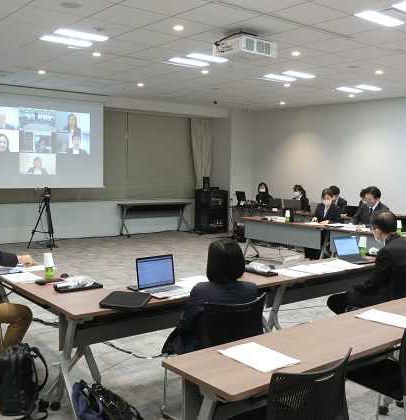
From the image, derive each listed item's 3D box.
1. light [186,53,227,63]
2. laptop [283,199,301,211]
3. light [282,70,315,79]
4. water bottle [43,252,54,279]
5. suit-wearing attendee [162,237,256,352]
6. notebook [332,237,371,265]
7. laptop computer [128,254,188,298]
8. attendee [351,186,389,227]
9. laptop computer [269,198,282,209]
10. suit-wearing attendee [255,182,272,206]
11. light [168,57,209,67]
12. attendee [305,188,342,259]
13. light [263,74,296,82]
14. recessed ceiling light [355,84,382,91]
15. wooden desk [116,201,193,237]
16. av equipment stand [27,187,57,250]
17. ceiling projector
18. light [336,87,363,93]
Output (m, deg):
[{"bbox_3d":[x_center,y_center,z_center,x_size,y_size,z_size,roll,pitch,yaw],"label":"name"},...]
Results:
[{"bbox_3d":[0.078,-2.051,7.397,0.615,0.060,0.185,-2,5,-39],"label":"light"},{"bbox_3d":[1.879,-0.074,11.204,0.385,0.225,0.290,4,5,37],"label":"laptop"},{"bbox_3d":[1.510,-2.106,8.539,0.615,0.060,0.185,-2,5,-39],"label":"light"},{"bbox_3d":[-1.135,0.415,4.054,0.073,0.190,0.073,-3,5,-40],"label":"water bottle"},{"bbox_3d":[0.025,0.714,3.252,0.510,1.140,0.700,-3,5,-40],"label":"suit-wearing attendee"},{"bbox_3d":[1.425,0.374,5.116,0.325,0.205,0.295,-1,5,-30],"label":"notebook"},{"bbox_3d":[-0.244,0.440,3.659,0.305,0.224,0.255,-3,5,-40],"label":"laptop computer"},{"bbox_3d":[2.497,0.327,8.088,0.680,1.320,0.510,-2,5,-39],"label":"attendee"},{"bbox_3d":[1.590,-0.117,11.818,0.260,0.215,0.330,-3,5,-40],"label":"laptop computer"},{"bbox_3d":[1.397,0.004,12.685,0.470,1.250,0.680,4,5,40],"label":"suit-wearing attendee"},{"bbox_3d":[-0.178,-2.080,7.716,0.615,0.060,0.185,-2,5,-39],"label":"light"},{"bbox_3d":[2.010,0.288,8.875,0.500,1.240,0.750,5,6,43],"label":"attendee"},{"bbox_3d":[1.260,-2.134,8.852,0.615,0.060,0.185,-2,5,-39],"label":"light"},{"bbox_3d":[2.879,-2.115,9.544,0.620,0.060,0.170,-3,5,-40],"label":"recessed ceiling light"},{"bbox_3d":[-1.084,0.211,12.864,1.800,0.710,0.450,-2,5,-39],"label":"wooden desk"},{"bbox_3d":[-2.946,0.143,10.342,0.530,1.170,0.500,-3,5,-40],"label":"av equipment stand"},{"bbox_3d":[0.470,-1.758,6.035,0.490,0.165,0.410,-2,5,-39],"label":"ceiling projector"},{"bbox_3d":[2.623,-2.140,9.833,0.620,0.060,0.170,-3,5,-40],"label":"light"}]

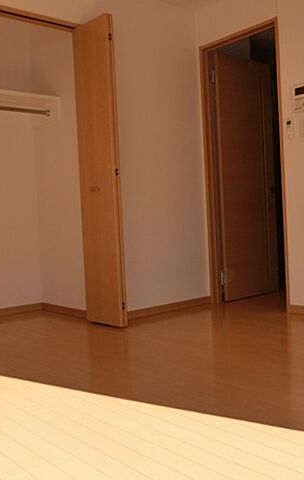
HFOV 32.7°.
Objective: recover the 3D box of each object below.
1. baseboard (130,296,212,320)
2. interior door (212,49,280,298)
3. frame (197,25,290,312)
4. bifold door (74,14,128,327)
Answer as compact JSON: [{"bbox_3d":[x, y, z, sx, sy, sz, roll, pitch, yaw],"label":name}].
[{"bbox_3d":[0.123,0.520,3.950,0.963,0.063,0.013,-4,3,-41],"label":"baseboard"},{"bbox_3d":[0.833,-0.544,4.536,0.729,2.061,0.034,-4,3,-41],"label":"interior door"},{"bbox_3d":[0.738,-0.529,3.995,0.134,2.095,0.762,-4,3,-41],"label":"frame"},{"bbox_3d":[-0.361,-0.450,3.563,0.059,2.043,0.399,-4,3,-41],"label":"bifold door"}]

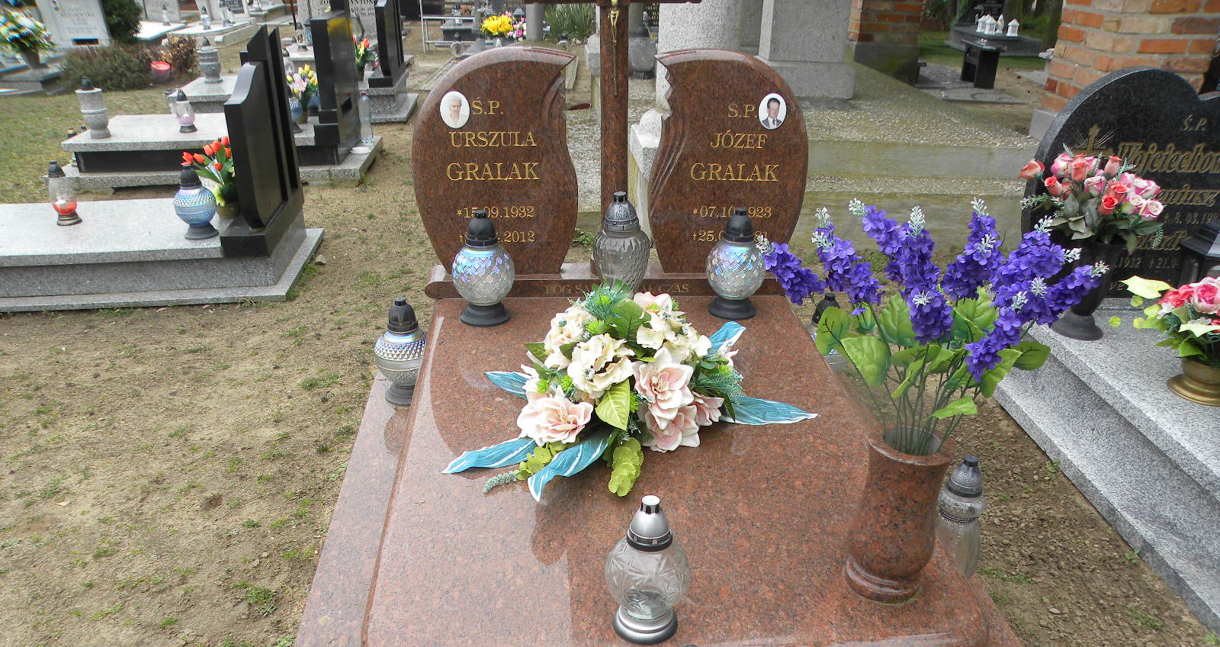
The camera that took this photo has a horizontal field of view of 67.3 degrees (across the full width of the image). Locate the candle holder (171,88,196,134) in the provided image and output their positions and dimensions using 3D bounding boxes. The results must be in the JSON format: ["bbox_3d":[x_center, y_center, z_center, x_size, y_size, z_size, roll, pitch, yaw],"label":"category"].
[{"bbox_3d":[-2.440,-1.214,5.238,0.105,0.236,0.105,-2,25,-4],"label":"candle holder"}]

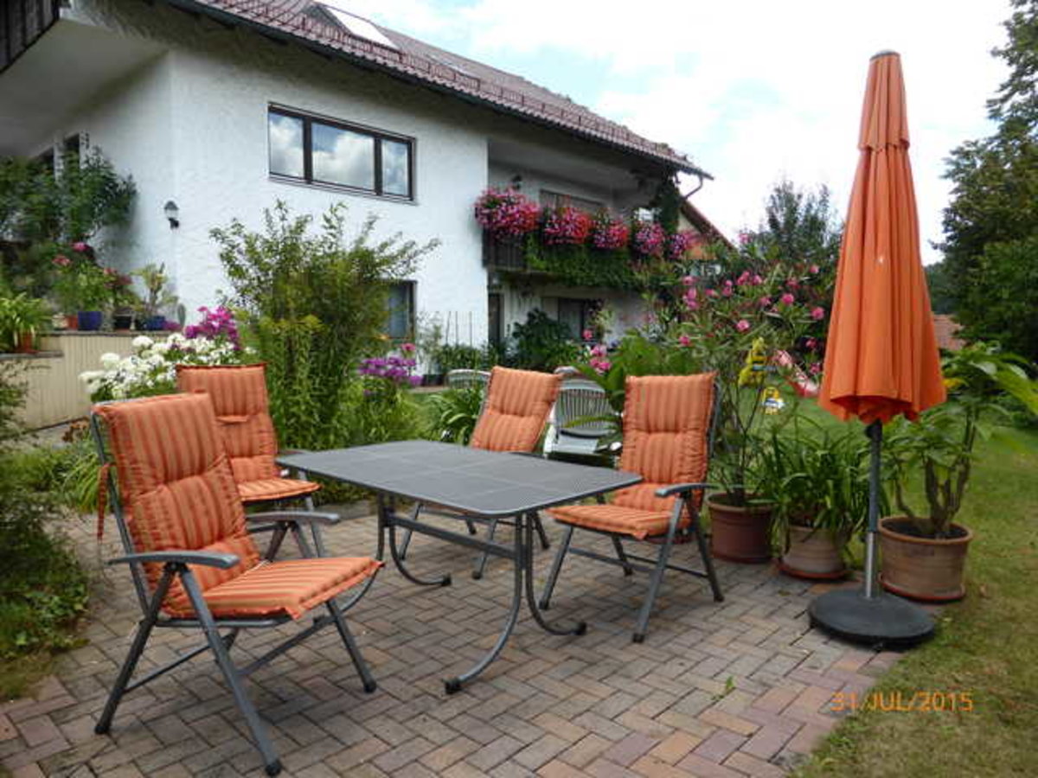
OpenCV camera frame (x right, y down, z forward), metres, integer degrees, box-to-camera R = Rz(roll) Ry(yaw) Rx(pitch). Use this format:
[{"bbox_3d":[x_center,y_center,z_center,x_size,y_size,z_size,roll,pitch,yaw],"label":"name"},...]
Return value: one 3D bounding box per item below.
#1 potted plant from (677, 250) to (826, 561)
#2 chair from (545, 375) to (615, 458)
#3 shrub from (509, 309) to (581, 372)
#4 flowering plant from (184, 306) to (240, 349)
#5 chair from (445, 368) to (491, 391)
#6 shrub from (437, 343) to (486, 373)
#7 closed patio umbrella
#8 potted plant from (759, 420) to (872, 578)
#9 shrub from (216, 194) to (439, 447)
[{"bbox_3d":[1.395,0.091,4.373,0.840,1.840,0.820,1,4,18],"label":"potted plant"},{"bbox_3d":[0.530,0.385,6.084,0.600,1.050,0.640,0,3,5],"label":"chair"},{"bbox_3d":[0.512,-0.810,13.977,1.400,1.400,1.300,0,3,2],"label":"shrub"},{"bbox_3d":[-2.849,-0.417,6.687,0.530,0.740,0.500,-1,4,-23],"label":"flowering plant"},{"bbox_3d":[-0.466,0.357,6.633,0.580,1.040,0.600,0,3,-4],"label":"chair"},{"bbox_3d":[-1.079,-0.394,13.300,0.880,0.650,0.750,0,3,-5],"label":"shrub"},{"bbox_3d":[1.621,-0.203,3.254,0.520,2.560,0.520,2,4,26],"label":"closed patio umbrella"},{"bbox_3d":[1.693,0.607,4.113,0.600,0.840,0.580,1,4,23],"label":"potted plant"},{"bbox_3d":[-1.857,-0.489,6.883,2.050,2.500,1.750,-1,4,-15],"label":"shrub"}]

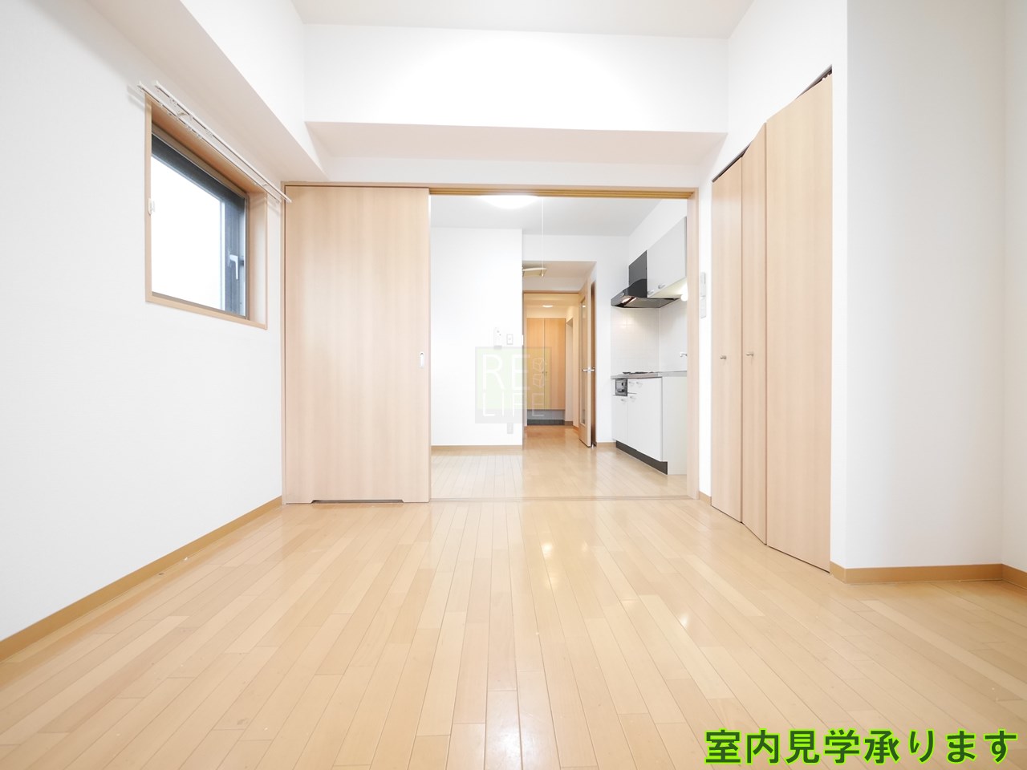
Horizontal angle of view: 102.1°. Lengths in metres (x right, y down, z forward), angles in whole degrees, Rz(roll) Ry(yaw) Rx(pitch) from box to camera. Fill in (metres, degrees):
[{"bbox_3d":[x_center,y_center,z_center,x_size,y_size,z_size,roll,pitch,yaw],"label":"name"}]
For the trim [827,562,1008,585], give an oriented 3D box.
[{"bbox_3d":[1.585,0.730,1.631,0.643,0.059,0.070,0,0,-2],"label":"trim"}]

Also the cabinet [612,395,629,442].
[{"bbox_3d":[1.463,0.367,4.687,0.540,0.531,0.585,0,0,-2],"label":"cabinet"}]

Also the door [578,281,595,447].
[{"bbox_3d":[0.895,-0.259,5.315,0.045,1.994,0.708,0,0,0],"label":"door"}]

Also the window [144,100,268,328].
[{"bbox_3d":[-1.542,-0.755,2.105,0.120,0.835,0.885,0,0,-2],"label":"window"}]

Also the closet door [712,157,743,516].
[{"bbox_3d":[1.258,-0.248,2.437,0.030,2.002,0.313,0,0,-2],"label":"closet door"}]

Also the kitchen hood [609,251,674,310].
[{"bbox_3d":[1.476,-1.175,4.695,0.581,0.501,0.578,0,0,-2],"label":"kitchen hood"}]

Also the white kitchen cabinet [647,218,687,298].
[{"bbox_3d":[1.617,-1.166,3.961,0.362,0.516,0.909,0,0,-2],"label":"white kitchen cabinet"}]

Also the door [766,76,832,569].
[{"bbox_3d":[1.252,-0.244,1.823,0.030,2.002,0.300,0,0,-17],"label":"door"}]

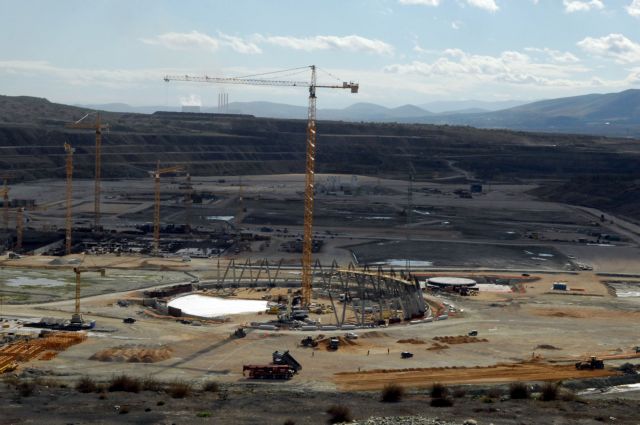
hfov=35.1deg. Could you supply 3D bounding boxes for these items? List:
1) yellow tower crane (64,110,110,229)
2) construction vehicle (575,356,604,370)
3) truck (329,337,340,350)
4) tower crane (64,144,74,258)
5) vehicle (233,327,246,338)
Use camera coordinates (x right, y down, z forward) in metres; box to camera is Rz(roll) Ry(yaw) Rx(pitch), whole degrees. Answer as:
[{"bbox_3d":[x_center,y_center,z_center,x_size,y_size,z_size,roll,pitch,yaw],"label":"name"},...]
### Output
[{"bbox_3d":[-153.000,-27.700,664.000,3.500,76.000,70.000,-2,6,-37],"label":"yellow tower crane"},{"bbox_3d":[89.610,50.110,336.180,9.000,3.500,2.800,1,6,-7],"label":"construction vehicle"},{"bbox_3d":[5.060,45.740,356.020,2.500,3.300,8.000,1,6,-6],"label":"truck"},{"bbox_3d":[-145.470,-8.300,586.960,4.000,64.700,55.000,0,6,-14],"label":"tower crane"},{"bbox_3d":[-28.570,43.670,368.460,2.400,3.000,5.000,-3,7,-37],"label":"vehicle"}]

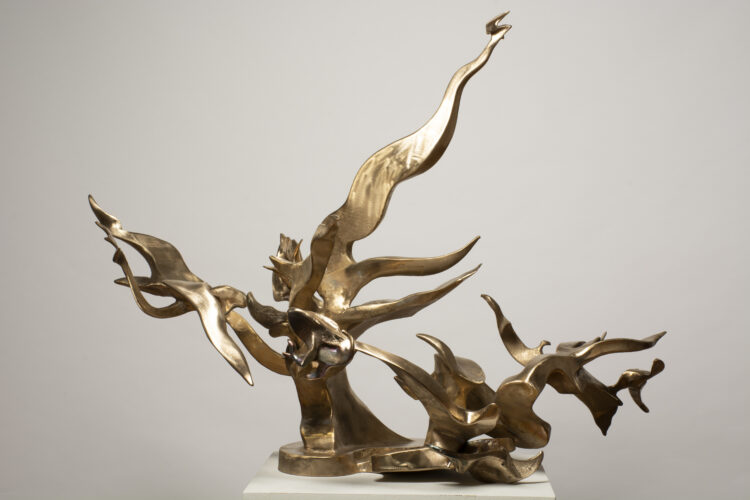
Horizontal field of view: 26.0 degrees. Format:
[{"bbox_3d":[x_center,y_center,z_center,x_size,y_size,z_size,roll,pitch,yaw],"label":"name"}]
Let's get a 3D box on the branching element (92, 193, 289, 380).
[{"bbox_3d":[-0.369,0.078,3.200,0.390,0.370,0.220,0,1,0],"label":"branching element"}]

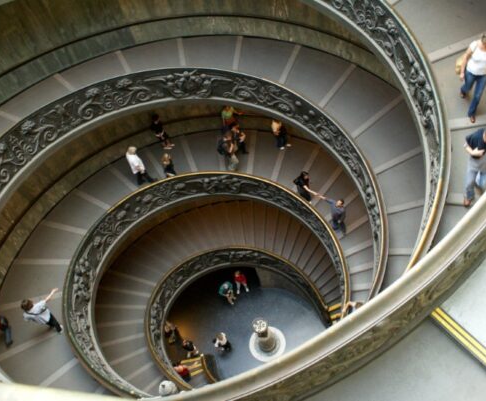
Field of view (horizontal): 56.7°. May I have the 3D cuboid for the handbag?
[{"bbox_3d":[4.027,-2.510,8.327,0.130,0.280,0.320,-4,54,11],"label":"handbag"}]

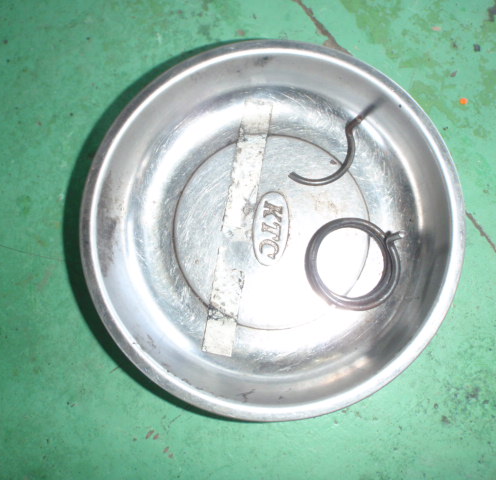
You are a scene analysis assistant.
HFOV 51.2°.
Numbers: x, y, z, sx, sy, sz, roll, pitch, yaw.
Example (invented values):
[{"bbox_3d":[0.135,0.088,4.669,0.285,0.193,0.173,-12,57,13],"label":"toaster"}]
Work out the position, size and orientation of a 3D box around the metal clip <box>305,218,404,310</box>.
[{"bbox_3d":[0.045,0.010,0.223,0.041,0.011,0.038,0,89,2],"label":"metal clip"}]

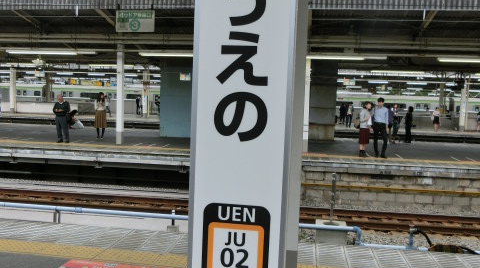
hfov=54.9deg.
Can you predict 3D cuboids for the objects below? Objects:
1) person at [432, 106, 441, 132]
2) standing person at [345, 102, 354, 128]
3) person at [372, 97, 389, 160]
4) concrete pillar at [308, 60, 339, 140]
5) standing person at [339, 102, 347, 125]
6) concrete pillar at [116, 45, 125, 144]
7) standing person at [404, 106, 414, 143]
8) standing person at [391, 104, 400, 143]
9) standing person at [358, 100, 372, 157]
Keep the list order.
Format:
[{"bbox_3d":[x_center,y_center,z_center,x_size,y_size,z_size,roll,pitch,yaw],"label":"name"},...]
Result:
[{"bbox_3d":[12.360,-0.860,29.000,0.460,1.620,0.300,3,4,9],"label":"person"},{"bbox_3d":[7.364,-1.268,31.000,0.500,1.730,0.320,3,4,17],"label":"standing person"},{"bbox_3d":[4.043,-0.164,13.300,0.500,1.740,0.320,3,4,9],"label":"person"},{"bbox_3d":[3.538,-1.407,19.700,1.120,3.400,1.100,3,4,8],"label":"concrete pillar"},{"bbox_3d":[8.134,-1.572,36.500,0.480,1.660,0.320,0,4,-24],"label":"standing person"},{"bbox_3d":[-3.749,-1.239,14.500,0.240,3.150,0.240,3,4,8],"label":"concrete pillar"},{"bbox_3d":[7.555,-0.414,20.600,0.330,1.630,0.450,1,4,-21],"label":"standing person"},{"bbox_3d":[6.560,-0.435,19.500,0.330,1.650,0.460,5,5,41],"label":"standing person"},{"bbox_3d":[3.611,-0.124,13.300,0.360,1.600,0.450,4,4,30],"label":"standing person"}]

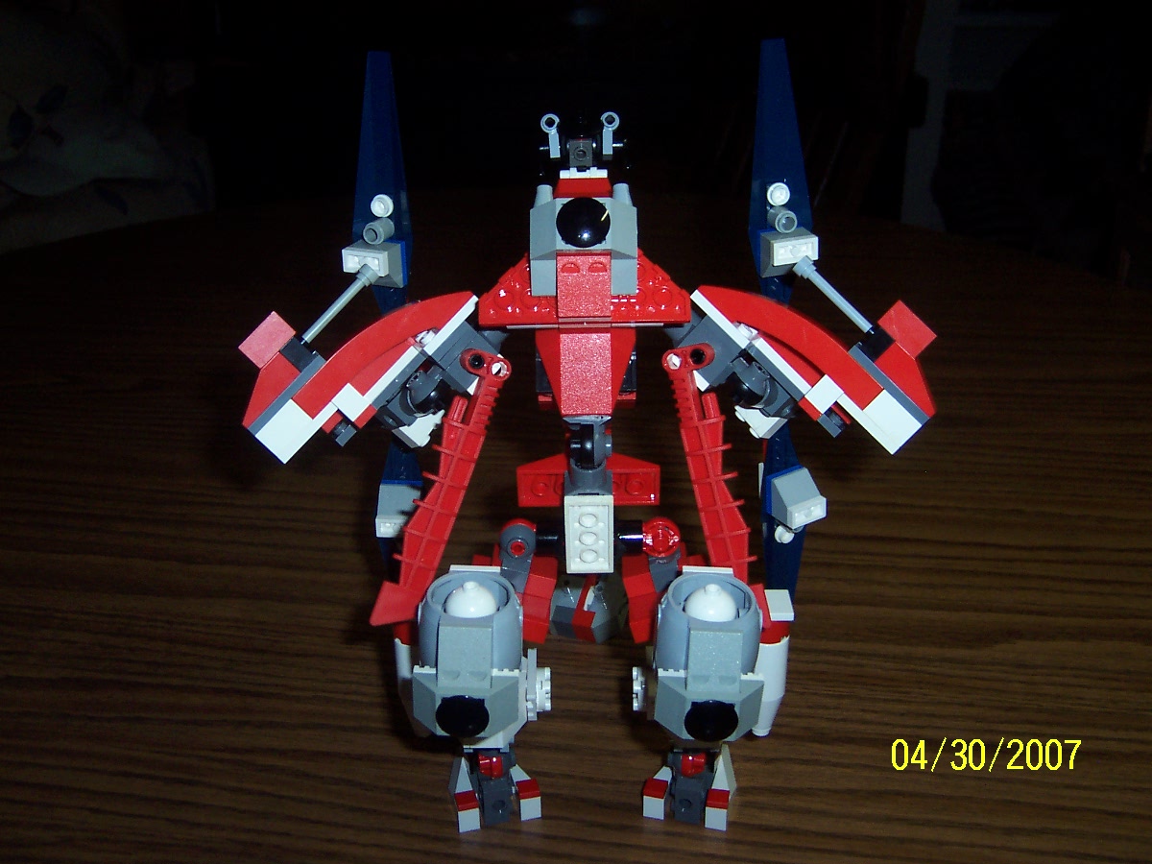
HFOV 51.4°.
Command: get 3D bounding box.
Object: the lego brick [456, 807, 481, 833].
[{"bbox_3d":[-0.042,0.149,0.468,0.008,0.010,0.009,-7,25,-13],"label":"lego brick"}]

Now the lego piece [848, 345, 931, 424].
[{"bbox_3d":[0.099,-0.015,0.378,0.004,0.032,0.011,-45,4,3],"label":"lego piece"}]

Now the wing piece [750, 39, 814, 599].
[{"bbox_3d":[0.078,-0.028,0.455,0.024,0.236,0.013,-5,29,3],"label":"wing piece"}]

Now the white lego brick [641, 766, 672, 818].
[{"bbox_3d":[0.031,0.135,0.449,0.008,0.013,0.015,7,30,12],"label":"white lego brick"}]

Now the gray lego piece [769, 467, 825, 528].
[{"bbox_3d":[0.085,0.025,0.456,0.016,0.016,0.013,-17,29,-24],"label":"gray lego piece"}]

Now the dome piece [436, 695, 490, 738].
[{"bbox_3d":[-0.034,0.086,0.357,0.016,0.016,0.006,0,29,0],"label":"dome piece"}]

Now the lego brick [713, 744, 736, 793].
[{"bbox_3d":[0.061,0.138,0.491,0.011,0.010,0.022,5,25,13],"label":"lego brick"}]

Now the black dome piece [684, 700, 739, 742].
[{"bbox_3d":[0.040,0.085,0.351,0.016,0.016,0.006,-1,25,0],"label":"black dome piece"}]

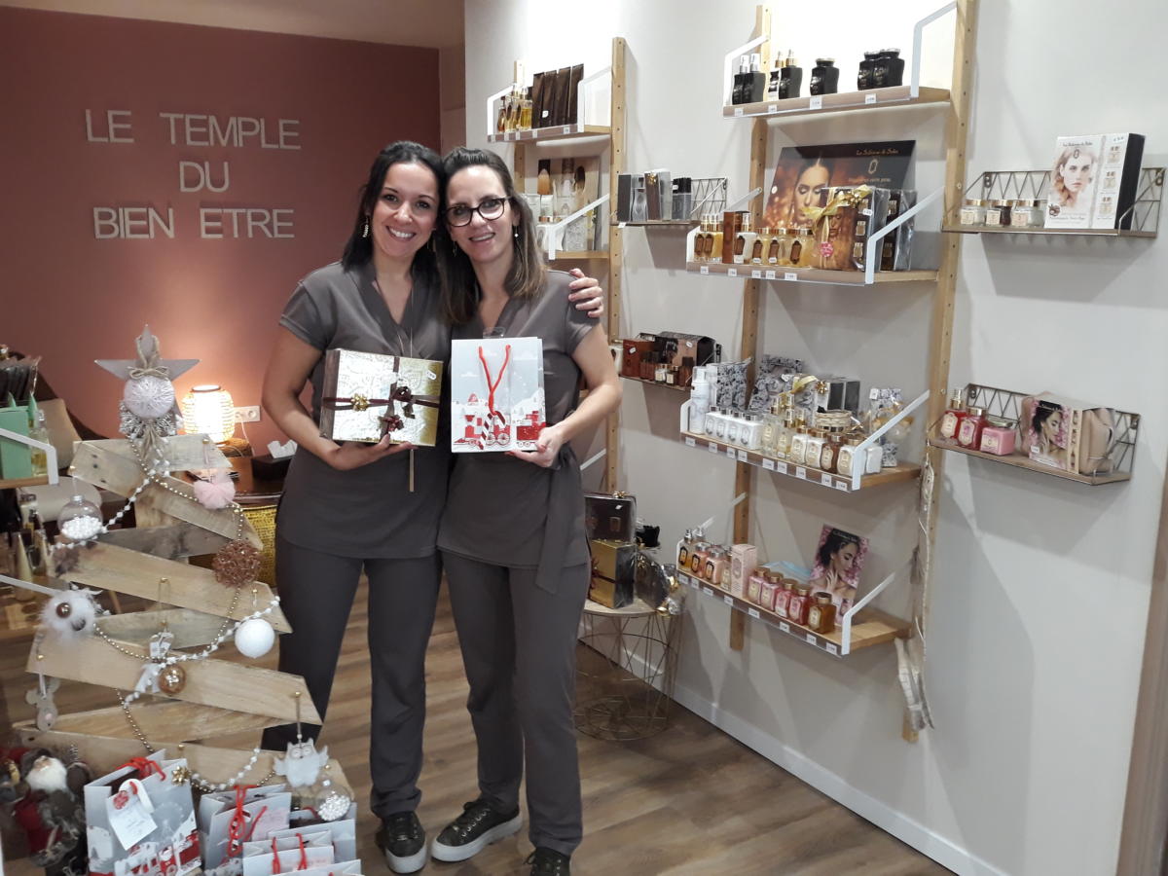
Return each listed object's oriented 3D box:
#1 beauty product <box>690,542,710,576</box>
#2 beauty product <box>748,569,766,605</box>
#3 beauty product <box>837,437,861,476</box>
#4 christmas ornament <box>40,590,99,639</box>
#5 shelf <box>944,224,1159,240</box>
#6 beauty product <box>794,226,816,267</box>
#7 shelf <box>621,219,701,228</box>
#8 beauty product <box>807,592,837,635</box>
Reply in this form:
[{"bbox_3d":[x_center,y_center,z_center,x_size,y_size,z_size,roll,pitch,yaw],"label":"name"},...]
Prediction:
[{"bbox_3d":[0.349,0.364,2.738,0.044,0.091,0.044,-8,15,-35],"label":"beauty product"},{"bbox_3d":[0.489,0.416,2.552,0.043,0.086,0.043,-8,15,-35],"label":"beauty product"},{"bbox_3d":[0.586,0.039,1.981,0.041,0.081,0.041,-8,15,-31],"label":"beauty product"},{"bbox_3d":[-1.159,0.398,2.050,0.125,0.108,0.108,-7,14,-30],"label":"christmas ornament"},{"bbox_3d":[0.877,-0.392,1.744,0.138,0.017,0.350,-9,15,-33],"label":"shelf"},{"bbox_3d":[0.512,-0.443,2.118,0.043,0.091,0.046,0,12,0],"label":"beauty product"},{"bbox_3d":[0.241,-0.620,2.644,0.138,0.017,0.357,-9,15,-33],"label":"shelf"},{"bbox_3d":[0.571,0.411,2.175,0.048,0.090,0.046,-8,15,-34],"label":"beauty product"}]

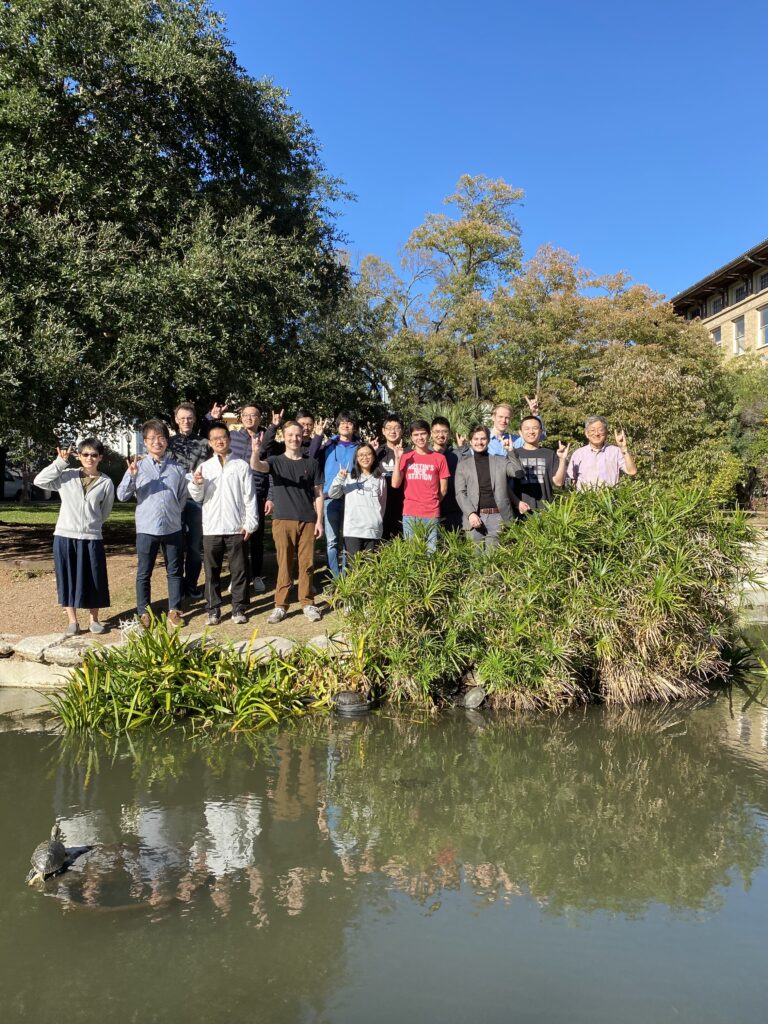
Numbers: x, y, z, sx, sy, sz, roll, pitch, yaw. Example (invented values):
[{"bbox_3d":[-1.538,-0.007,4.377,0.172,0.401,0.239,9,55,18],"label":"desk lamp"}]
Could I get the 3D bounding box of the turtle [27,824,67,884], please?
[{"bbox_3d":[-1.375,1.394,3.150,0.150,0.130,0.240,0,1,-12],"label":"turtle"}]

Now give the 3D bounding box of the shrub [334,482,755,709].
[{"bbox_3d":[1.220,0.592,6.114,3.100,1.620,1.600,0,1,0],"label":"shrub"}]

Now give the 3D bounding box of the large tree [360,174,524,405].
[{"bbox_3d":[1.880,-4.703,24.907,5.000,10.400,5.000,0,1,0],"label":"large tree"}]

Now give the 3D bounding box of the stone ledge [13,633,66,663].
[{"bbox_3d":[-2.820,1.108,6.325,0.420,0.190,0.360,0,1,0],"label":"stone ledge"}]

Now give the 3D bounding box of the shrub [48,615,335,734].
[{"bbox_3d":[-1.290,1.085,5.524,1.900,0.660,1.200,0,1,0],"label":"shrub"}]

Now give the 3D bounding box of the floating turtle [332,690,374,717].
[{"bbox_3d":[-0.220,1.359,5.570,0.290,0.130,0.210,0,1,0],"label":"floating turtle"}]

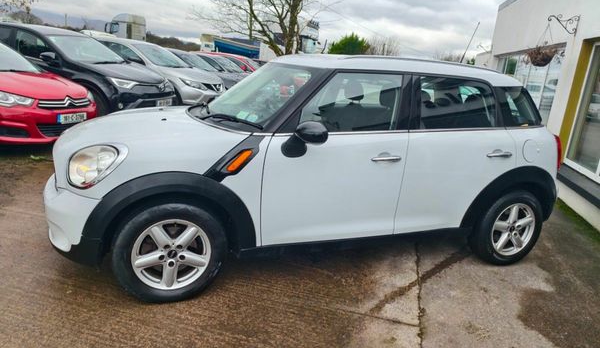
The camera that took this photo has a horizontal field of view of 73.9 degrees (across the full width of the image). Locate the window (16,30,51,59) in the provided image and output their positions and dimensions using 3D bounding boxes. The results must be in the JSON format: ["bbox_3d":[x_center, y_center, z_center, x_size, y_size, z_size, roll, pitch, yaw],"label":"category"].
[{"bbox_3d":[-4.759,-2.313,7.120,0.950,0.450,0.120,10,5,15],"label":"window"}]

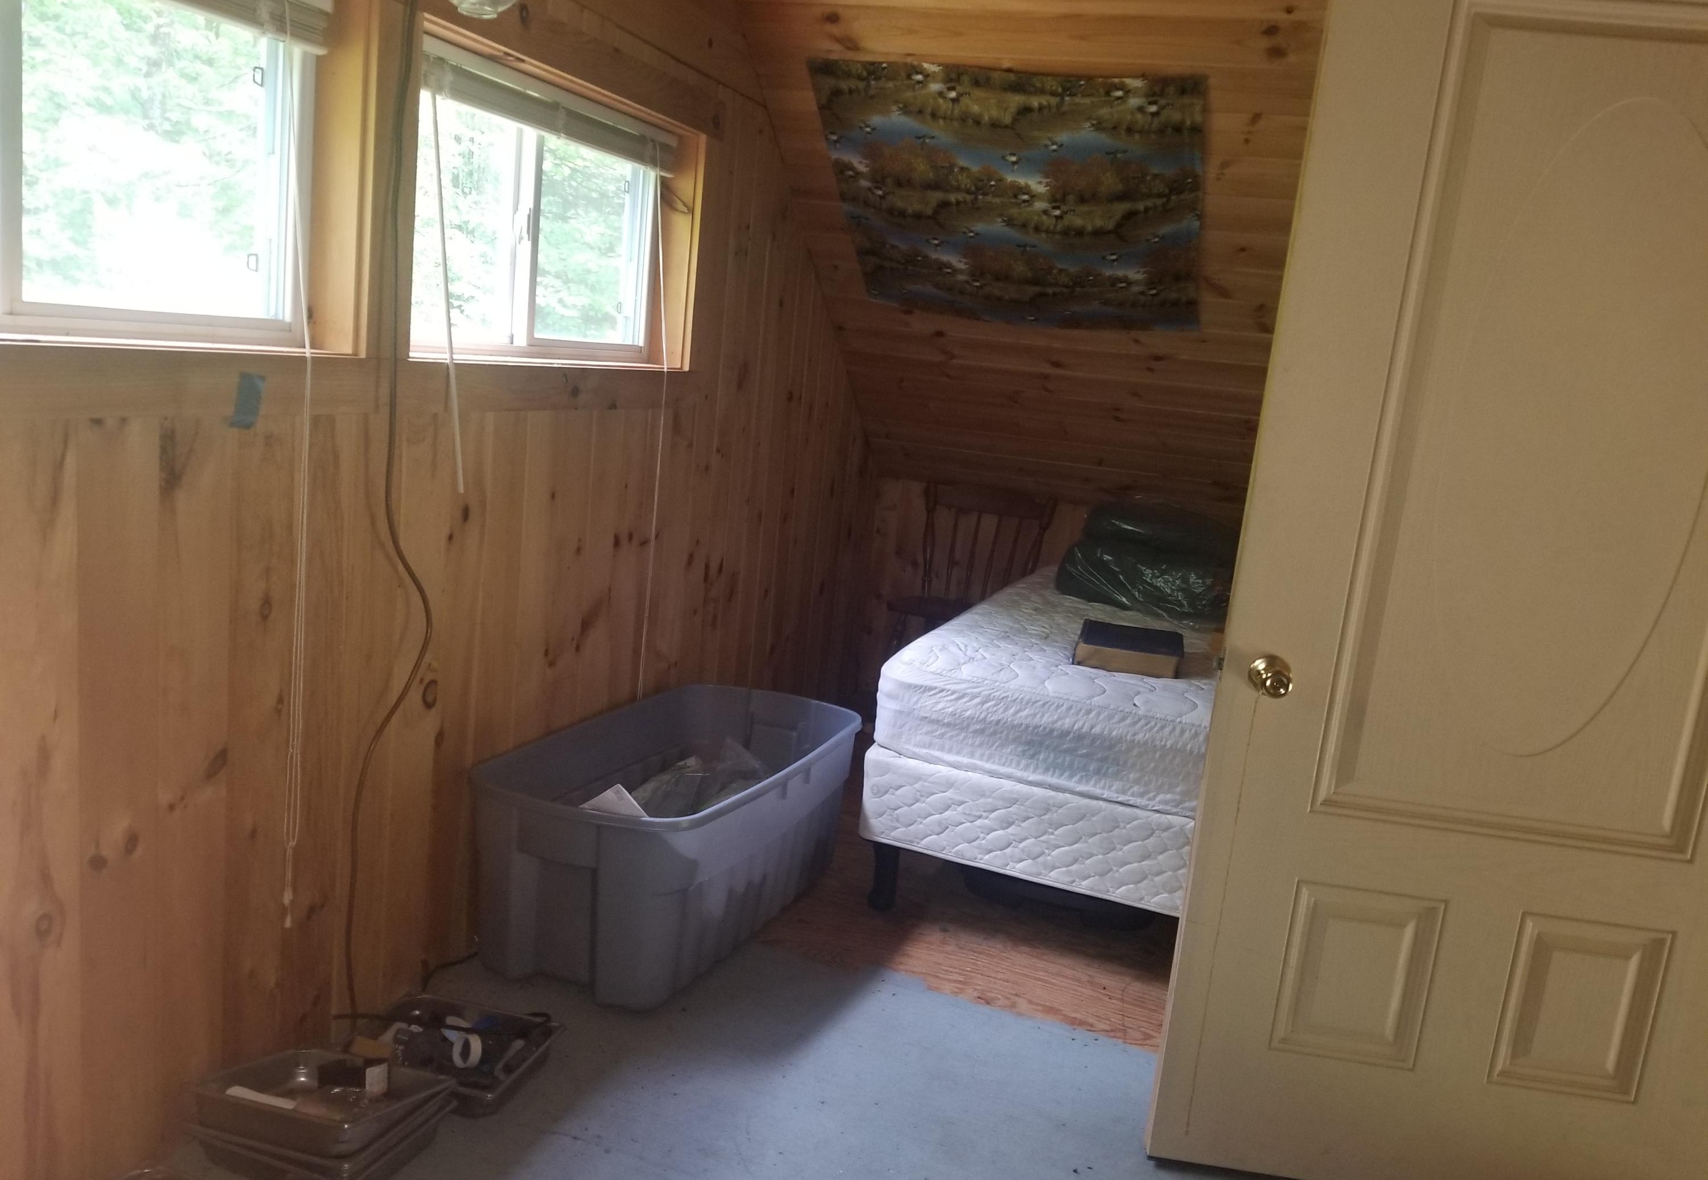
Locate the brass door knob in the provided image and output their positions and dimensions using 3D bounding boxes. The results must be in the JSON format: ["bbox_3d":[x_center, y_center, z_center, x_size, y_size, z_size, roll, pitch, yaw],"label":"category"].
[{"bbox_3d":[0.654,0.140,2.005,0.064,0.064,0.062,7,11,5],"label":"brass door knob"}]

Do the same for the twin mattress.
[{"bbox_3d":[0.825,0.328,3.728,0.970,0.441,1.900,10,11,20],"label":"twin mattress"}]

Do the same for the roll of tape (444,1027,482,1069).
[{"bbox_3d":[-0.694,0.818,2.284,0.060,0.060,0.024,14,13,37],"label":"roll of tape"}]

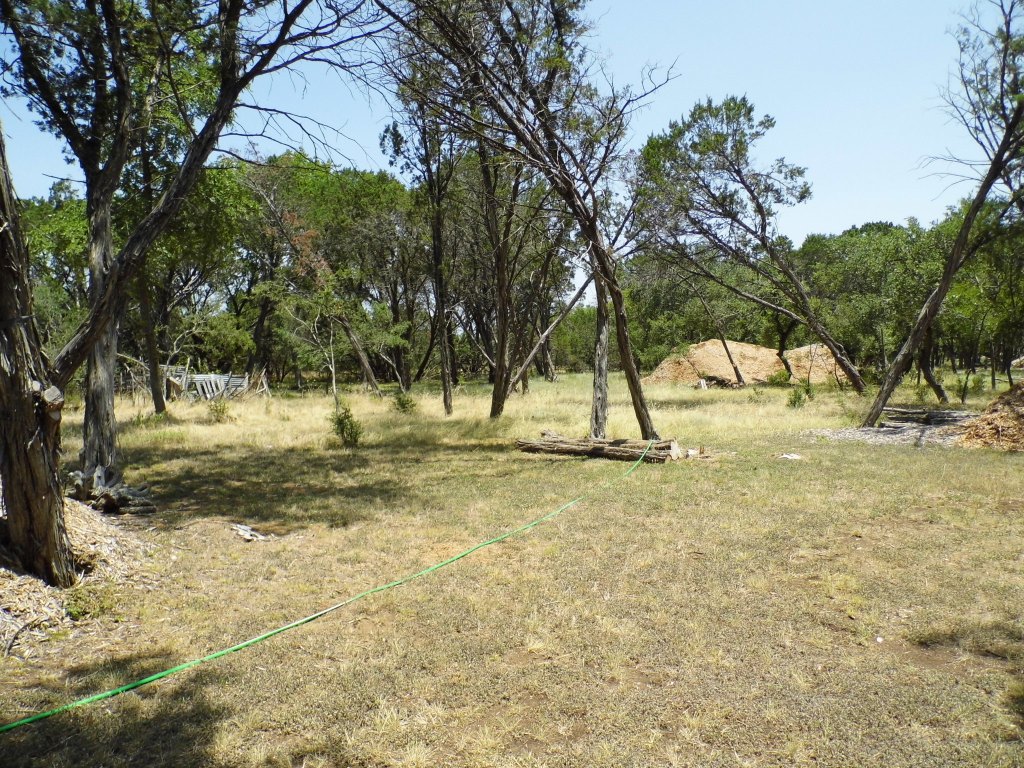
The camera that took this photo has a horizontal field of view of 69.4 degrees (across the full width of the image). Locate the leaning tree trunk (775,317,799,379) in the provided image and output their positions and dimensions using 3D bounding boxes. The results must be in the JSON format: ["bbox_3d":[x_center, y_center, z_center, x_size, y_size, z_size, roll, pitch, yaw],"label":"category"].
[{"bbox_3d":[11.878,-1.515,32.000,1.040,2.810,0.800,0,3,0],"label":"leaning tree trunk"}]

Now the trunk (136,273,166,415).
[{"bbox_3d":[-8.287,-0.920,17.000,0.690,3.290,0.500,0,3,0],"label":"trunk"}]

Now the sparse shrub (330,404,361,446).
[{"bbox_3d":[-2.618,0.657,11.700,0.510,0.660,0.480,0,3,0],"label":"sparse shrub"}]

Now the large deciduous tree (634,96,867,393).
[{"bbox_3d":[8.063,-4.699,25.000,7.840,10.040,6.000,0,3,0],"label":"large deciduous tree"}]

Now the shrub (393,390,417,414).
[{"bbox_3d":[-2.500,0.442,17.200,0.560,0.580,0.520,0,3,0],"label":"shrub"}]

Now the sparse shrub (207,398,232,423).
[{"bbox_3d":[-6.131,0.566,15.500,0.540,0.520,0.500,0,3,0],"label":"sparse shrub"}]

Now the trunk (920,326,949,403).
[{"bbox_3d":[11.712,-0.527,20.500,0.780,2.130,0.600,0,3,0],"label":"trunk"}]

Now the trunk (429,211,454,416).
[{"bbox_3d":[-1.592,-1.581,16.700,0.590,4.670,0.500,0,3,0],"label":"trunk"}]

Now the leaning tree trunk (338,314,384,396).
[{"bbox_3d":[-4.507,-0.818,22.000,1.310,2.500,0.700,0,3,0],"label":"leaning tree trunk"}]

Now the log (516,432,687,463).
[{"bbox_3d":[1.242,0.930,10.500,2.450,0.320,0.500,1,3,20],"label":"log"}]

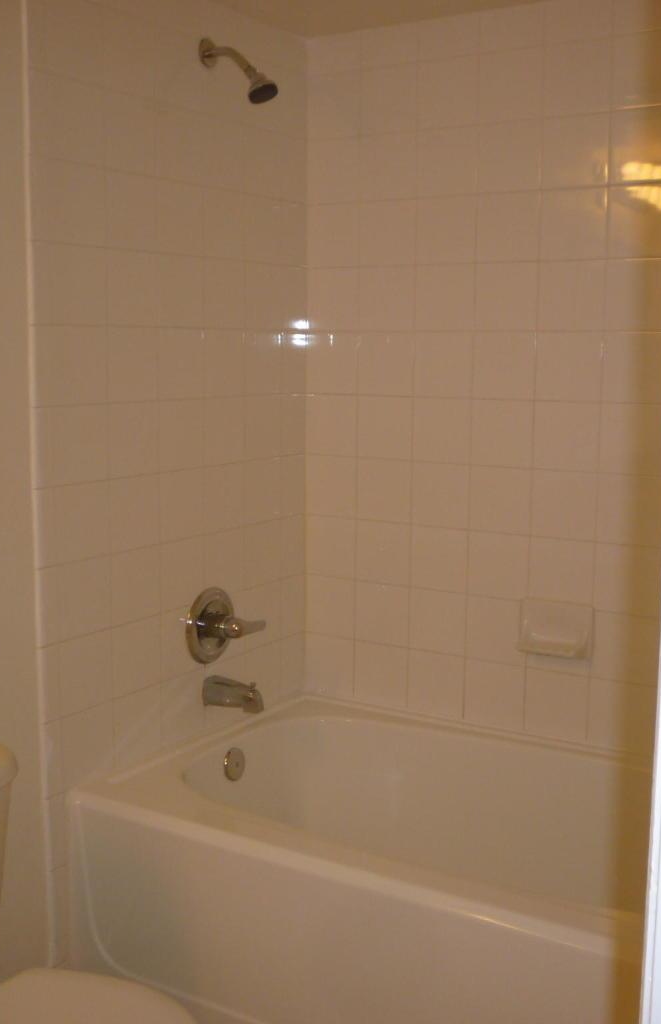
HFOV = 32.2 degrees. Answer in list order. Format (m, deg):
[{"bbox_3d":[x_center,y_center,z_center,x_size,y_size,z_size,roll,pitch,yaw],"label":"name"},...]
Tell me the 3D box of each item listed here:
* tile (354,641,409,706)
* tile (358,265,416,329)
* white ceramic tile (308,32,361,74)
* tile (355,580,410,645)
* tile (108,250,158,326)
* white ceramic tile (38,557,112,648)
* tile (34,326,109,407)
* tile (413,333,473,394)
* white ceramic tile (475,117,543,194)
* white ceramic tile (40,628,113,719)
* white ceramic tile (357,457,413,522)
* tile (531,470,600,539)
[{"bbox_3d":[0.130,0.398,2.858,0.149,0.142,0.010,6,10,32],"label":"tile"},{"bbox_3d":[0.136,-0.507,2.723,0.152,0.152,0.010,6,10,32],"label":"tile"},{"bbox_3d":[0.012,-1.100,2.754,0.152,0.087,0.009,5,9,32],"label":"white ceramic tile"},{"bbox_3d":[0.132,0.250,2.834,0.151,0.151,0.010,6,10,32],"label":"tile"},{"bbox_3d":[-0.404,-0.451,2.306,0.010,0.152,0.152,6,10,32],"label":"tile"},{"bbox_3d":[-0.502,0.174,2.273,0.009,0.152,0.183,6,10,32],"label":"white ceramic tile"},{"bbox_3d":[-0.498,-0.282,2.197,0.008,0.152,0.190,5,9,32],"label":"tile"},{"bbox_3d":[0.266,-0.343,2.666,0.151,0.151,0.010,6,10,32],"label":"tile"},{"bbox_3d":[0.399,-0.787,2.536,0.152,0.152,0.009,6,10,32],"label":"white ceramic tile"},{"bbox_3d":[-0.503,0.326,2.295,0.009,0.152,0.183,6,10,32],"label":"white ceramic tile"},{"bbox_3d":[0.135,-0.052,2.818,0.152,0.152,0.009,5,9,32],"label":"white ceramic tile"},{"bbox_3d":[0.525,-0.015,2.574,0.152,0.152,0.009,5,9,32],"label":"tile"}]

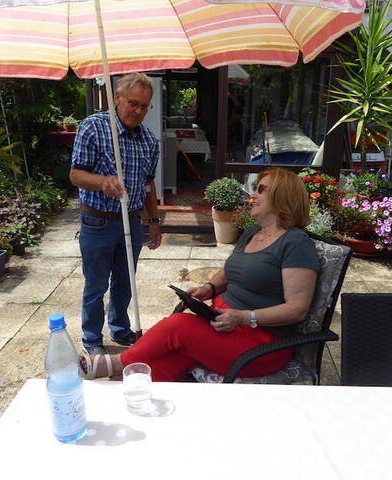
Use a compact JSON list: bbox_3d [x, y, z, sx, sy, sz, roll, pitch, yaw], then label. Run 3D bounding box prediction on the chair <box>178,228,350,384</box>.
[{"bbox_3d":[0.235,0.425,2.019,0.640,0.980,0.580,-6,18,-20],"label":"chair"}]

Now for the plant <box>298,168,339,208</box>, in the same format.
[{"bbox_3d":[1.240,-0.521,4.805,0.440,0.460,0.420,0,17,0],"label":"plant"}]

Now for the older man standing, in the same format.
[{"bbox_3d":[-0.425,-0.086,2.610,0.500,1.600,0.380,-6,19,-19],"label":"older man standing"}]

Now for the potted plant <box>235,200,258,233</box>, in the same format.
[{"bbox_3d":[0.540,-0.204,4.827,0.300,0.420,0.300,0,17,0],"label":"potted plant"}]

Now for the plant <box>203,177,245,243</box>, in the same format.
[{"bbox_3d":[0.310,-0.318,4.981,0.420,0.690,0.420,0,17,0],"label":"plant"}]

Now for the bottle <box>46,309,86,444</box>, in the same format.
[{"bbox_3d":[-0.305,0.315,1.079,0.084,0.308,0.084,0,18,0],"label":"bottle"}]

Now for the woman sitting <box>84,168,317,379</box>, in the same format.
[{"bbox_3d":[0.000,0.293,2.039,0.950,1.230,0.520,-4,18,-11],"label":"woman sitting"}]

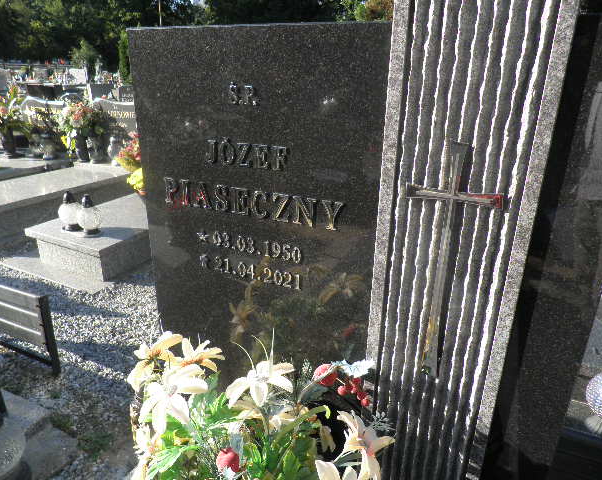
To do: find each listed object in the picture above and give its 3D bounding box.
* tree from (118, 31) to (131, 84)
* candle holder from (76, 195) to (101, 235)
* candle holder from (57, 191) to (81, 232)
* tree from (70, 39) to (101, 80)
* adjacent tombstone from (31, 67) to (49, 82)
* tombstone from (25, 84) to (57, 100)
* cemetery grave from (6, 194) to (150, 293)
[{"bbox_3d":[-8.398,-8.640,21.333,0.900,2.610,0.900,12,24,25],"label":"tree"},{"bbox_3d":[-1.530,-0.175,3.206,0.163,0.290,0.163,12,24,25],"label":"candle holder"},{"bbox_3d":[-1.727,-0.220,3.307,0.163,0.290,0.163,12,24,25],"label":"candle holder"},{"bbox_3d":[-11.149,-9.126,22.836,1.650,2.280,1.650,12,24,25],"label":"tree"},{"bbox_3d":[-11.064,-7.008,18.923,1.150,0.750,0.250,12,24,25],"label":"adjacent tombstone"},{"bbox_3d":[-4.640,-2.536,8.170,1.000,0.650,0.200,12,24,25],"label":"tombstone"},{"bbox_3d":[-1.375,-0.140,3.798,0.970,0.260,1.850,12,24,25],"label":"cemetery grave"}]

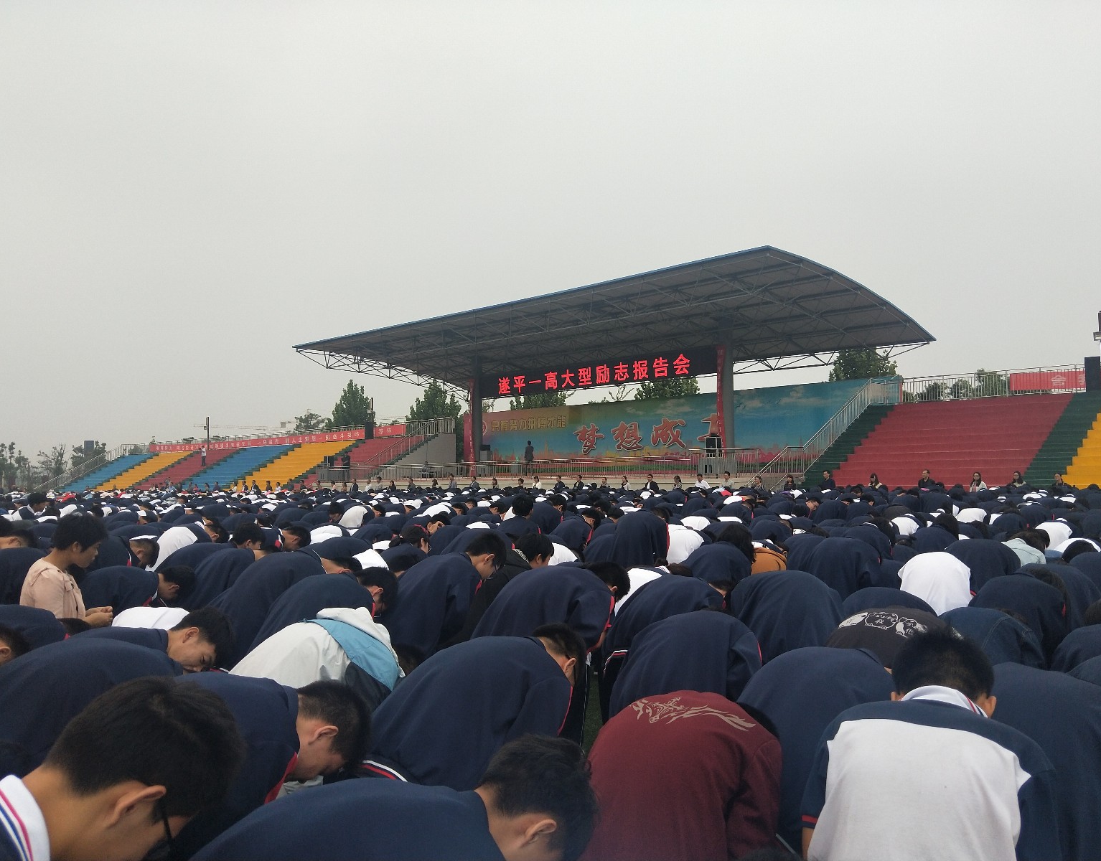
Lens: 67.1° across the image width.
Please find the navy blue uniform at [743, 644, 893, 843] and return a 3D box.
[{"bbox_3d":[0.906,1.031,2.750,0.540,0.650,0.600,-3,-4,36],"label":"navy blue uniform"}]

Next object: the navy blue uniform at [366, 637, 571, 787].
[{"bbox_3d":[-0.290,1.030,3.000,0.520,0.600,0.660,-3,-4,36],"label":"navy blue uniform"}]

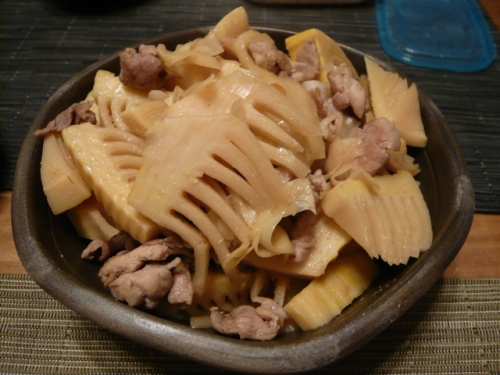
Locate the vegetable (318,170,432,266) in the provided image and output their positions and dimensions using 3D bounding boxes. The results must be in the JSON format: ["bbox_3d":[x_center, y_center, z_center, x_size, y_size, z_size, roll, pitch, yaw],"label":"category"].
[{"bbox_3d":[0.080,0.020,0.253,0.056,0.021,0.049,-4,67,-10],"label":"vegetable"}]

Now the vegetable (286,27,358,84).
[{"bbox_3d":[0.062,-0.112,0.349,0.038,0.028,0.056,-24,52,-16],"label":"vegetable"}]

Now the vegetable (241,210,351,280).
[{"bbox_3d":[0.030,0.036,0.248,0.059,0.014,0.038,7,45,3],"label":"vegetable"}]

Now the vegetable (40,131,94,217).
[{"bbox_3d":[-0.127,-0.010,0.280,0.028,0.019,0.051,-36,55,2],"label":"vegetable"}]

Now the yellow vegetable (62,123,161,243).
[{"bbox_3d":[-0.087,-0.004,0.262,0.041,0.018,0.071,-41,61,-6],"label":"yellow vegetable"}]

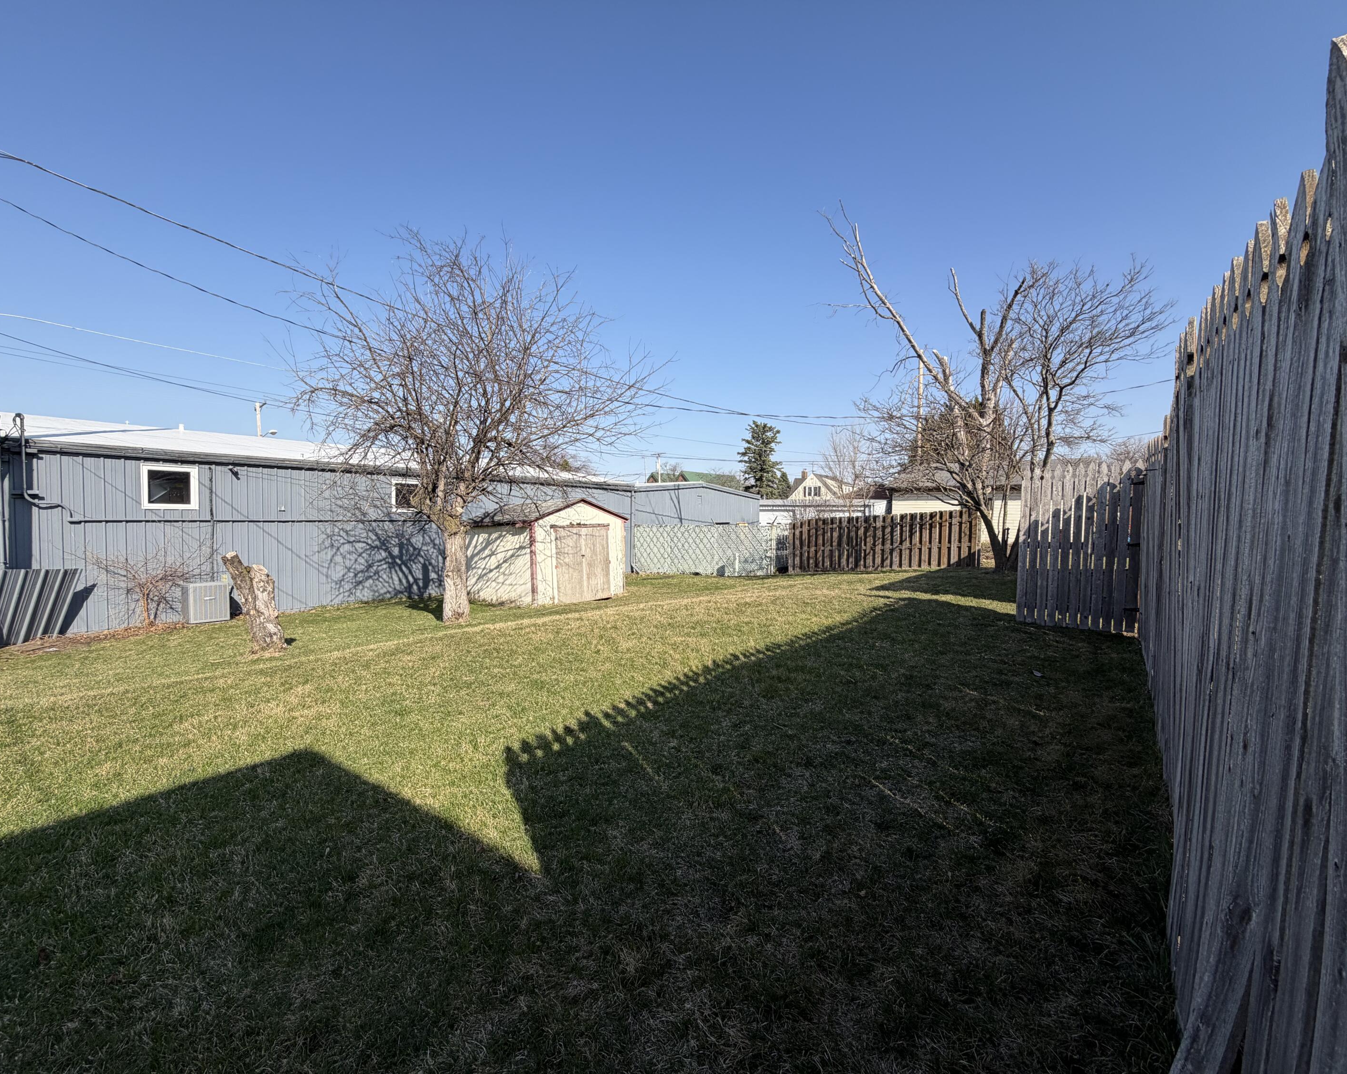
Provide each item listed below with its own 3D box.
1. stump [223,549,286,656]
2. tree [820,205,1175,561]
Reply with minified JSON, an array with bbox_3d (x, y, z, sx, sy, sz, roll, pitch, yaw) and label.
[{"bbox_3d":[-5.454,0.831,7.529,0.740,1.270,0.520,-1,2,-36],"label":"stump"},{"bbox_3d":[7.217,-3.425,13.463,7.100,8.300,6.000,1,2,28],"label":"tree"}]

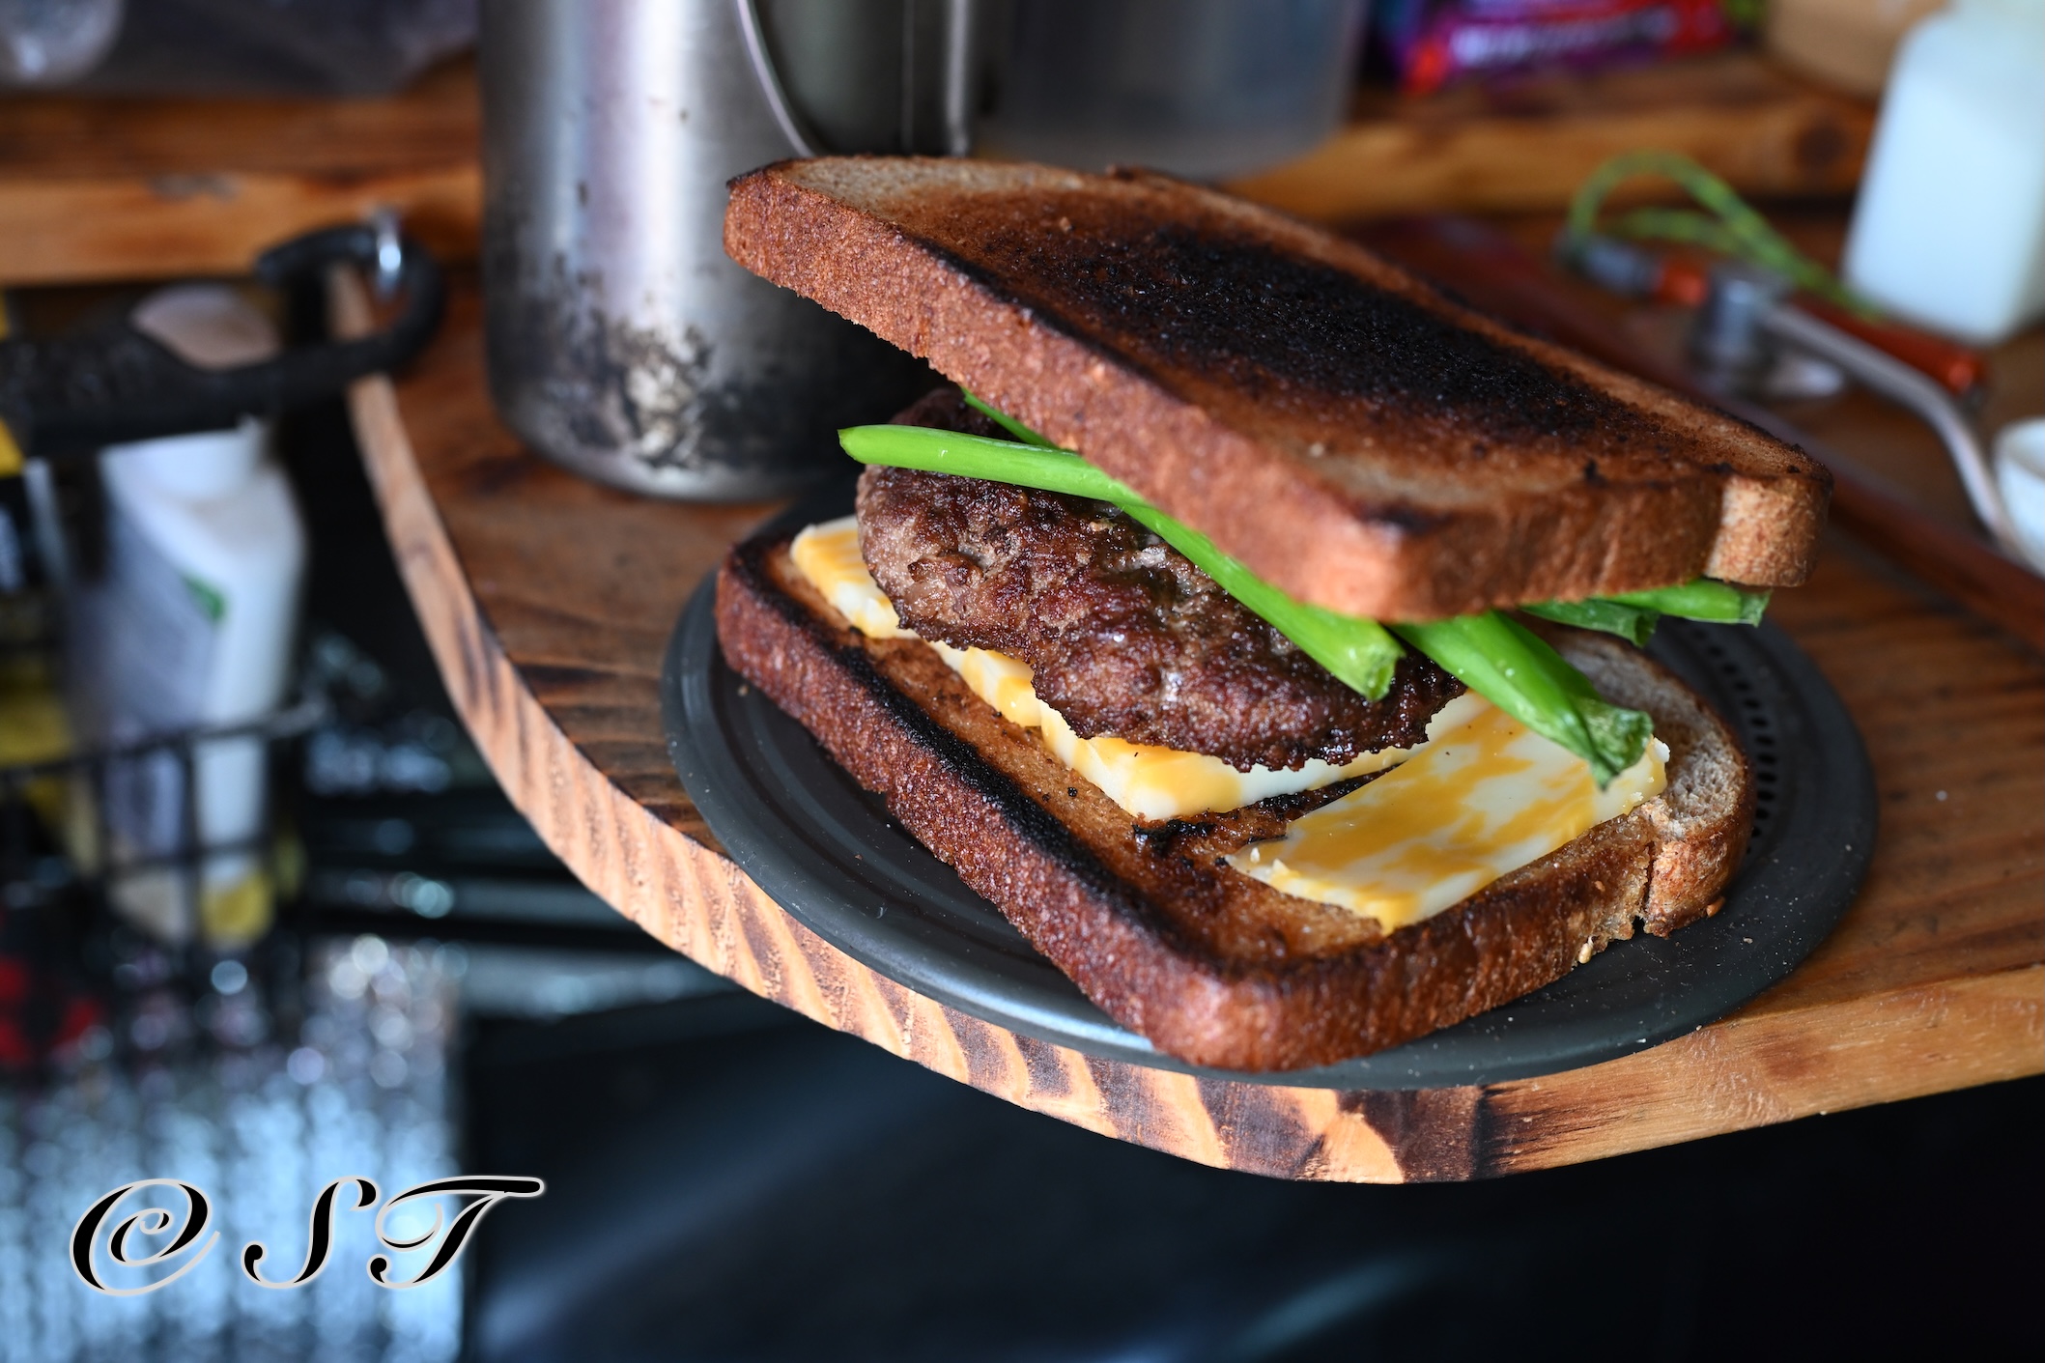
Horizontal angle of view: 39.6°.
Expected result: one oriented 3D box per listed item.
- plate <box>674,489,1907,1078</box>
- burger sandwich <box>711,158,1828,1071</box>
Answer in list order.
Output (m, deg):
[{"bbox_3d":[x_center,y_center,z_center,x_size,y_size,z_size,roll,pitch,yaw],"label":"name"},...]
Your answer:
[{"bbox_3d":[0.035,0.004,0.419,0.176,0.012,0.176,3,32,-2],"label":"plate"},{"bbox_3d":[0.031,-0.023,0.389,0.109,0.072,0.129,-21,40,-34],"label":"burger sandwich"}]

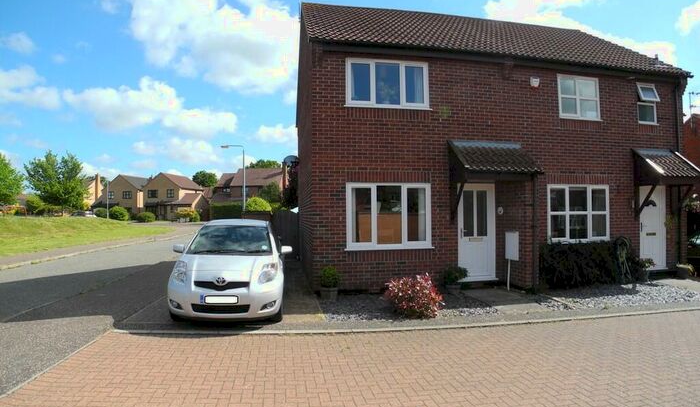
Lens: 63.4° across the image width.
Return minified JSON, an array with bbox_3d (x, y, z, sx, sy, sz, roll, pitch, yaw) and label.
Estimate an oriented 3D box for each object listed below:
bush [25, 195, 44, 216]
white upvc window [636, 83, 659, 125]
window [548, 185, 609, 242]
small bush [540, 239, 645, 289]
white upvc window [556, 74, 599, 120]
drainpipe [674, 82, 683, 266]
[{"bbox_3d":[-32.880,0.270,59.000,2.100,2.100,2.100,0,0,0],"label":"bush"},{"bbox_3d":[6.989,-2.342,13.268,0.620,1.050,0.180,0,-1,-14],"label":"white upvc window"},{"bbox_3d":[5.113,0.219,12.654,1.700,1.320,0.110,0,-1,-14],"label":"window"},{"bbox_3d":[5.140,1.309,12.050,2.000,1.030,0.750,0,-2,-14],"label":"small bush"},{"bbox_3d":[5.170,-2.362,12.739,1.210,1.050,0.100,0,-2,-14],"label":"white upvc window"},{"bbox_3d":[7.847,-0.645,13.525,0.090,4.750,0.090,0,-1,-14],"label":"drainpipe"}]

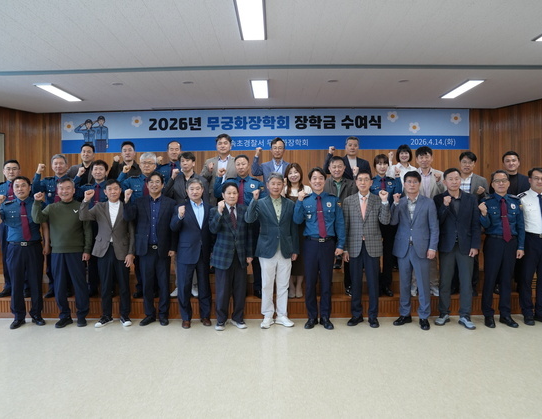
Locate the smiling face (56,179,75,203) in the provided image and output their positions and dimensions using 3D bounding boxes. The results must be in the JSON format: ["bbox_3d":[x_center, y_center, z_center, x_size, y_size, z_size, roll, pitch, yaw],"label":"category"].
[{"bbox_3d":[-2.291,-0.212,4.680,0.190,0.250,0.200,-1,0,-18],"label":"smiling face"}]

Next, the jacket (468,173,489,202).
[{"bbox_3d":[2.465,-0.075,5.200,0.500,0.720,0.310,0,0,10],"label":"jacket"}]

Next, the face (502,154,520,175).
[{"bbox_3d":[3.018,-0.575,5.270,0.180,0.235,0.190,0,0,22],"label":"face"}]

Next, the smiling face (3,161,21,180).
[{"bbox_3d":[-3.227,-0.473,5.230,0.184,0.240,0.200,-1,1,-29],"label":"smiling face"}]

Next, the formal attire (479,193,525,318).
[{"bbox_3d":[2.629,0.520,4.770,0.440,1.419,0.360,0,1,22],"label":"formal attire"}]

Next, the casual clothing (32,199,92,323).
[{"bbox_3d":[-2.374,0.558,4.770,0.584,1.363,0.360,-1,1,-23],"label":"casual clothing"}]

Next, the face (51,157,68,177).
[{"bbox_3d":[-2.612,-0.537,5.170,0.180,0.245,0.200,-1,0,-15],"label":"face"}]

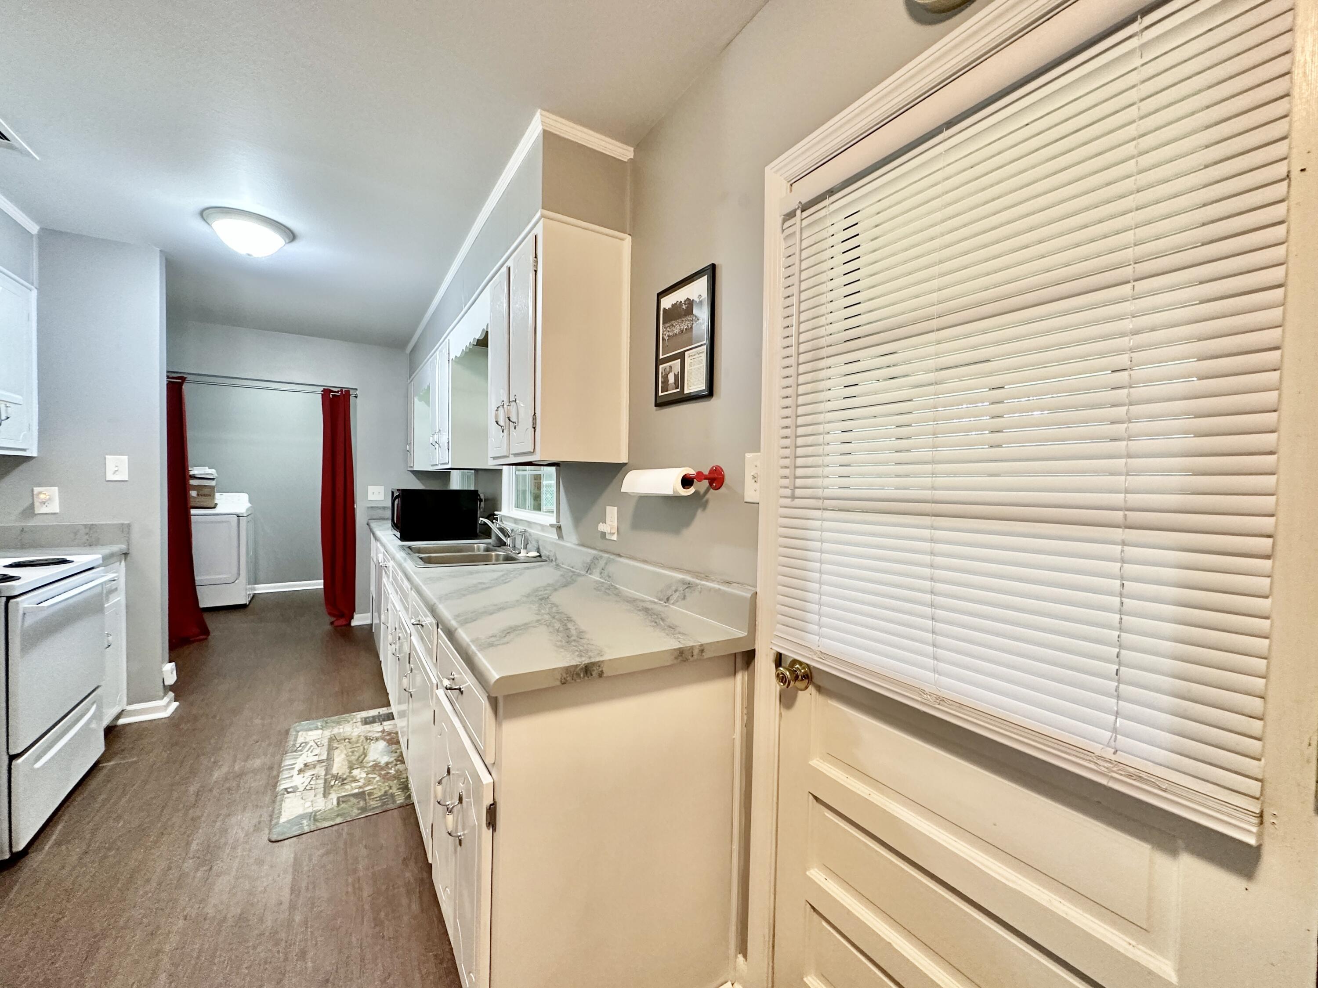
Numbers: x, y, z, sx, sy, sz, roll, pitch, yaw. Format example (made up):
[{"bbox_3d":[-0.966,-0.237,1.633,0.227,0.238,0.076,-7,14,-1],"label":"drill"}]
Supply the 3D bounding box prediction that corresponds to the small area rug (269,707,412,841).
[{"bbox_3d":[-1.433,1.200,2.455,0.505,0.012,1.079,0,1,-31],"label":"small area rug"}]

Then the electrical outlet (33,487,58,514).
[{"bbox_3d":[-2.941,0.030,2.556,0.080,0.122,0.018,0,1,-31],"label":"electrical outlet"}]

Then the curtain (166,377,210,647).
[{"bbox_3d":[-3.634,0.133,4.050,0.328,2.047,0.182,0,1,-31],"label":"curtain"}]

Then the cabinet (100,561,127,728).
[{"bbox_3d":[-2.890,0.735,2.406,0.621,0.852,0.365,0,1,-31],"label":"cabinet"}]

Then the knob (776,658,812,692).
[{"bbox_3d":[0.282,0.396,1.148,0.060,0.068,0.068,0,1,-31],"label":"knob"}]

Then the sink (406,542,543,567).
[{"bbox_3d":[-0.972,0.389,2.688,0.552,0.190,0.848,0,1,-31],"label":"sink"}]

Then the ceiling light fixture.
[{"bbox_3d":[-1.909,-1.188,2.489,0.341,0.138,0.341,0,1,-31],"label":"ceiling light fixture"}]

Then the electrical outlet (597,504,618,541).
[{"bbox_3d":[-0.193,0.110,1.978,0.042,0.123,0.085,0,1,-31],"label":"electrical outlet"}]

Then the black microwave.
[{"bbox_3d":[-1.473,0.123,3.476,0.470,0.309,0.535,0,1,-31],"label":"black microwave"}]

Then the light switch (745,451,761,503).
[{"bbox_3d":[0.232,-0.039,1.303,0.018,0.125,0.081,0,1,-31],"label":"light switch"}]

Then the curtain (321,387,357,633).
[{"bbox_3d":[-2.763,0.122,4.586,0.252,2.028,0.109,0,1,-31],"label":"curtain"}]

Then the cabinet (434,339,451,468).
[{"bbox_3d":[-1.214,-0.552,3.366,0.317,0.786,0.771,0,1,-31],"label":"cabinet"}]

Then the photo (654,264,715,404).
[{"bbox_3d":[0.072,-0.445,1.539,0.020,0.358,0.298,0,1,-31],"label":"photo"}]

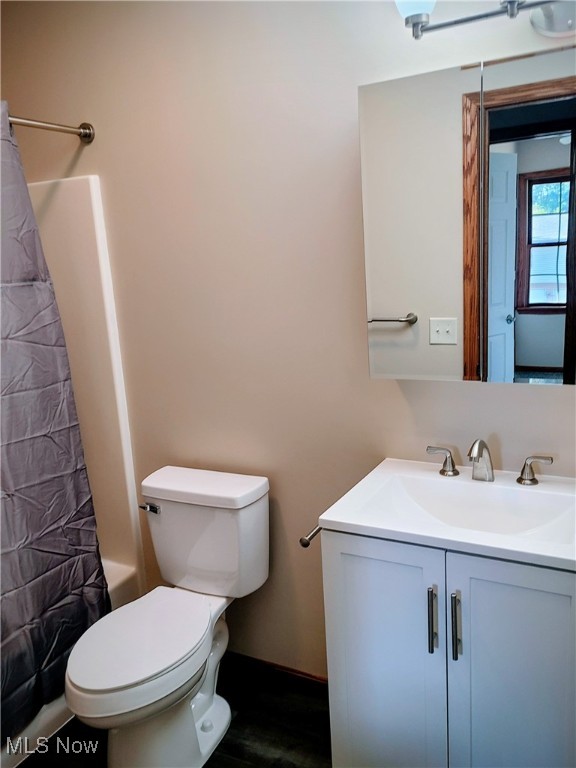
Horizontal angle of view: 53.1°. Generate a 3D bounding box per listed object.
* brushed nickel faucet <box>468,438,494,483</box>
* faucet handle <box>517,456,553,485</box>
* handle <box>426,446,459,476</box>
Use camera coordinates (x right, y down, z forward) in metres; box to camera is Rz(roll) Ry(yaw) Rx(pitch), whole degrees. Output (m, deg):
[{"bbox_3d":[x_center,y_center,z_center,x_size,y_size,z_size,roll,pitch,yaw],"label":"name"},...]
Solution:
[{"bbox_3d":[0.508,0.203,1.520,0.059,0.131,0.162,2,11,28],"label":"brushed nickel faucet"},{"bbox_3d":[0.648,0.225,1.516,0.088,0.074,0.054,2,11,28],"label":"faucet handle"},{"bbox_3d":[0.439,0.215,1.637,0.093,0.076,0.054,2,11,28],"label":"handle"}]

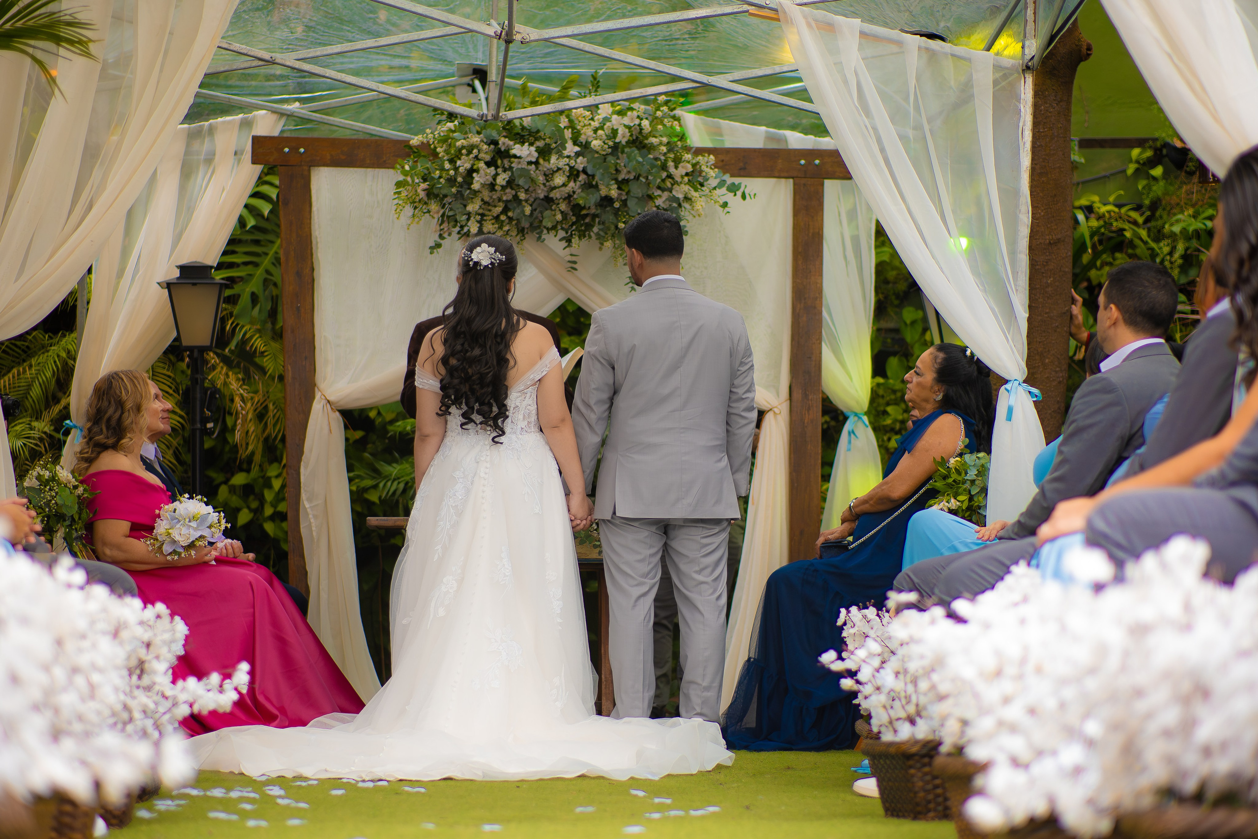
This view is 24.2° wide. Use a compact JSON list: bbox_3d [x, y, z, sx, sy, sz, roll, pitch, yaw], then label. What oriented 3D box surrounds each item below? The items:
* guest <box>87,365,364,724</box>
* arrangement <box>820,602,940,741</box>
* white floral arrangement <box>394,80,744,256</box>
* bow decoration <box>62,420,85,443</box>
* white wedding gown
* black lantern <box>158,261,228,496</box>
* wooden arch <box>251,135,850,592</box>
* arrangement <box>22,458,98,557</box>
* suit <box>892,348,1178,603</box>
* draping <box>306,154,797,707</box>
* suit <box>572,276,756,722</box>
[{"bbox_3d":[-1.367,0.443,9.850,0.950,1.230,0.600,0,0,-11],"label":"guest"},{"bbox_3d":[0.680,0.630,7.400,0.400,0.370,0.380,0,0,0],"label":"arrangement"},{"bbox_3d":[-0.230,-0.950,11.100,1.330,0.660,0.500,0,-1,-4],"label":"white floral arrangement"},{"bbox_3d":[-2.216,0.049,11.700,0.100,0.100,0.060,0,-1,-9],"label":"bow decoration"},{"bbox_3d":[-0.500,0.400,9.350,1.600,1.300,1.650,0,0,3],"label":"white wedding gown"},{"bbox_3d":[-1.630,0.230,11.000,0.260,1.650,0.260,0,0,0],"label":"black lantern"},{"bbox_3d":[-0.300,0.010,11.250,2.300,2.150,0.200,0,-1,-4],"label":"wooden arch"},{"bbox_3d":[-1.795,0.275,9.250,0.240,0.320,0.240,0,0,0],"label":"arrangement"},{"bbox_3d":[1.050,0.365,7.550,0.740,1.100,0.550,-1,-2,19],"label":"suit"},{"bbox_3d":[-0.280,0.040,10.750,1.800,2.030,0.300,0,0,-3],"label":"draping"},{"bbox_3d":[0.119,0.273,9.880,0.610,1.510,0.360,0,-1,-11],"label":"suit"}]

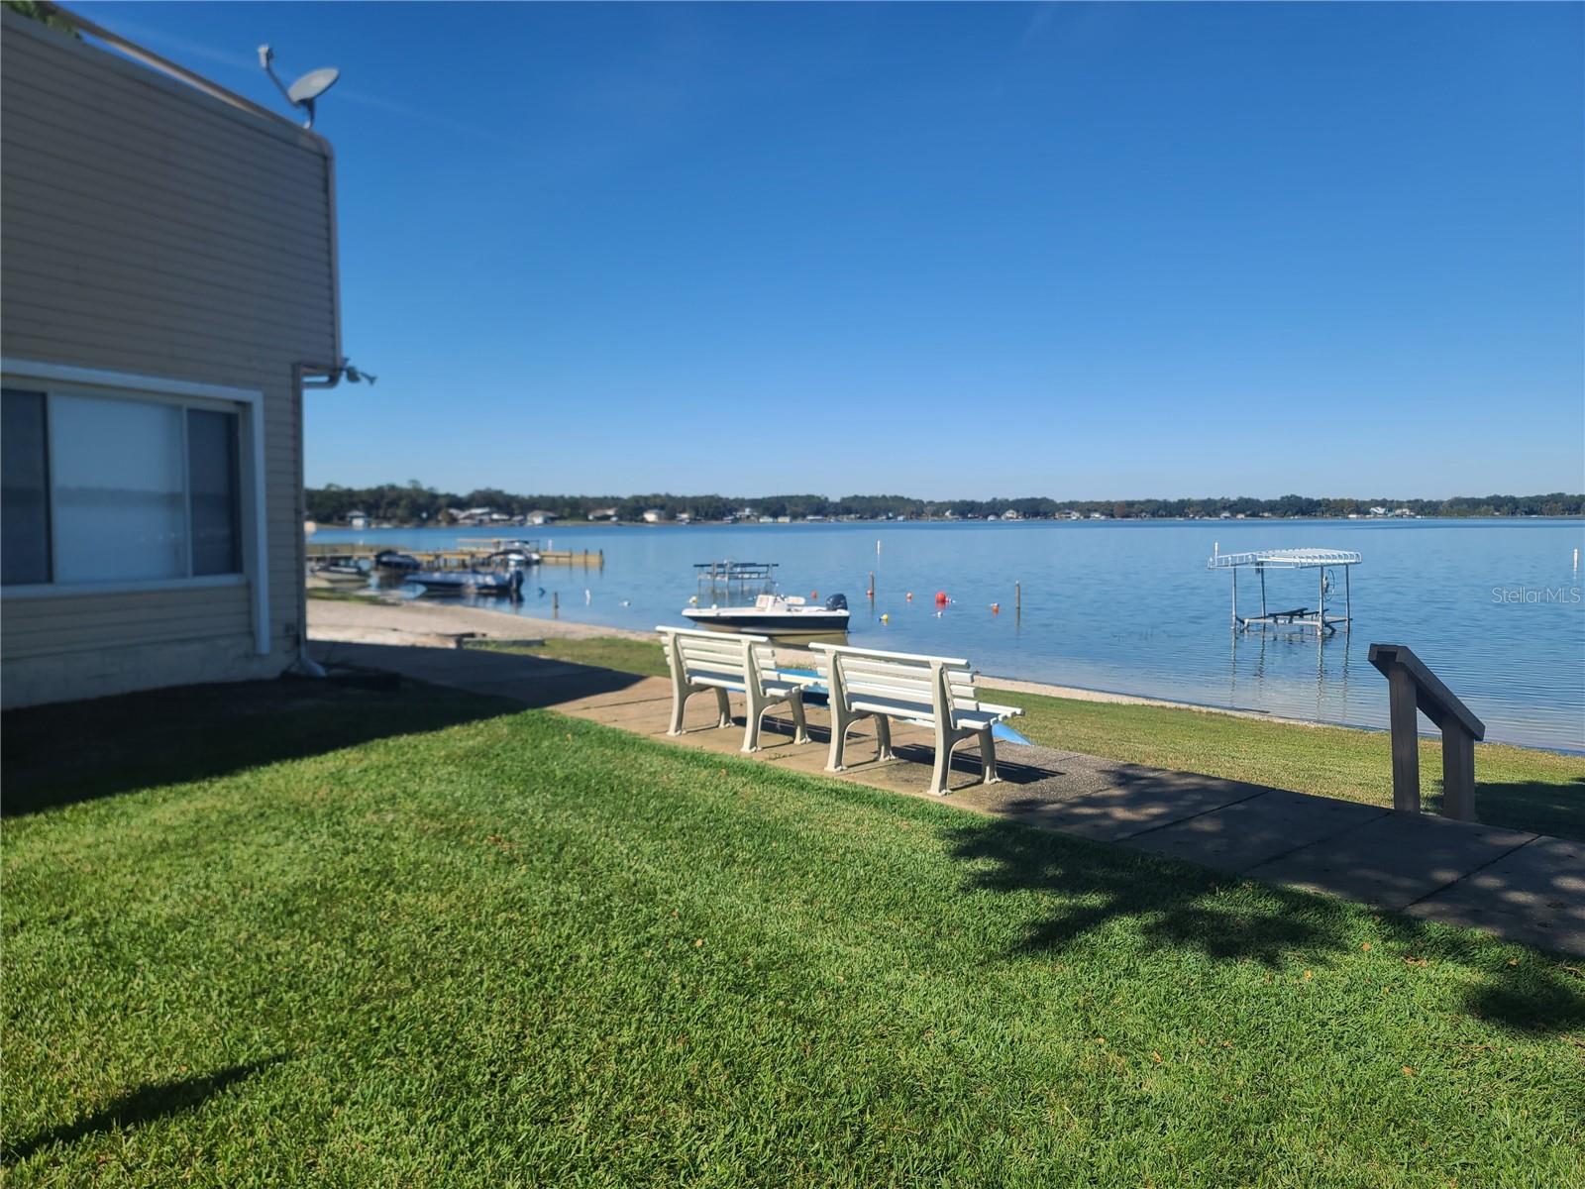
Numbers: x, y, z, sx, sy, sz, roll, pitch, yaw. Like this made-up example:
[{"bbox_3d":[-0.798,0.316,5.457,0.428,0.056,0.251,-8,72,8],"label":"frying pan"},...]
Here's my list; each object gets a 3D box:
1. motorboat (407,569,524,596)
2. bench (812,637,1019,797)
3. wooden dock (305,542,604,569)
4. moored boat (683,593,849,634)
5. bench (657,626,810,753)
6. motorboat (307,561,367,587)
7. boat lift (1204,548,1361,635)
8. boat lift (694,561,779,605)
[{"bbox_3d":[-17.100,-0.709,60.293,6.100,1.350,2.200,-1,4,-17],"label":"motorboat"},{"bbox_3d":[0.734,0.728,7.083,0.548,0.795,1.312,-3,5,-41],"label":"bench"},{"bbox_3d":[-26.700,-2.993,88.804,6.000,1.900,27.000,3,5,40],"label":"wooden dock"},{"bbox_3d":[-0.850,0.672,38.737,5.900,1.450,2.300,-2,4,-25],"label":"moored boat"},{"bbox_3d":[-0.405,0.645,8.284,0.548,0.795,1.312,-3,5,-41],"label":"bench"},{"bbox_3d":[-28.000,-1.431,69.866,4.100,1.280,1.800,-3,5,-38],"label":"motorboat"},{"bbox_3d":[17.400,-0.223,40.380,3.100,2.850,5.500,4,5,43],"label":"boat lift"},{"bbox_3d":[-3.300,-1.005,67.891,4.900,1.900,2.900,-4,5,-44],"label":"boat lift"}]

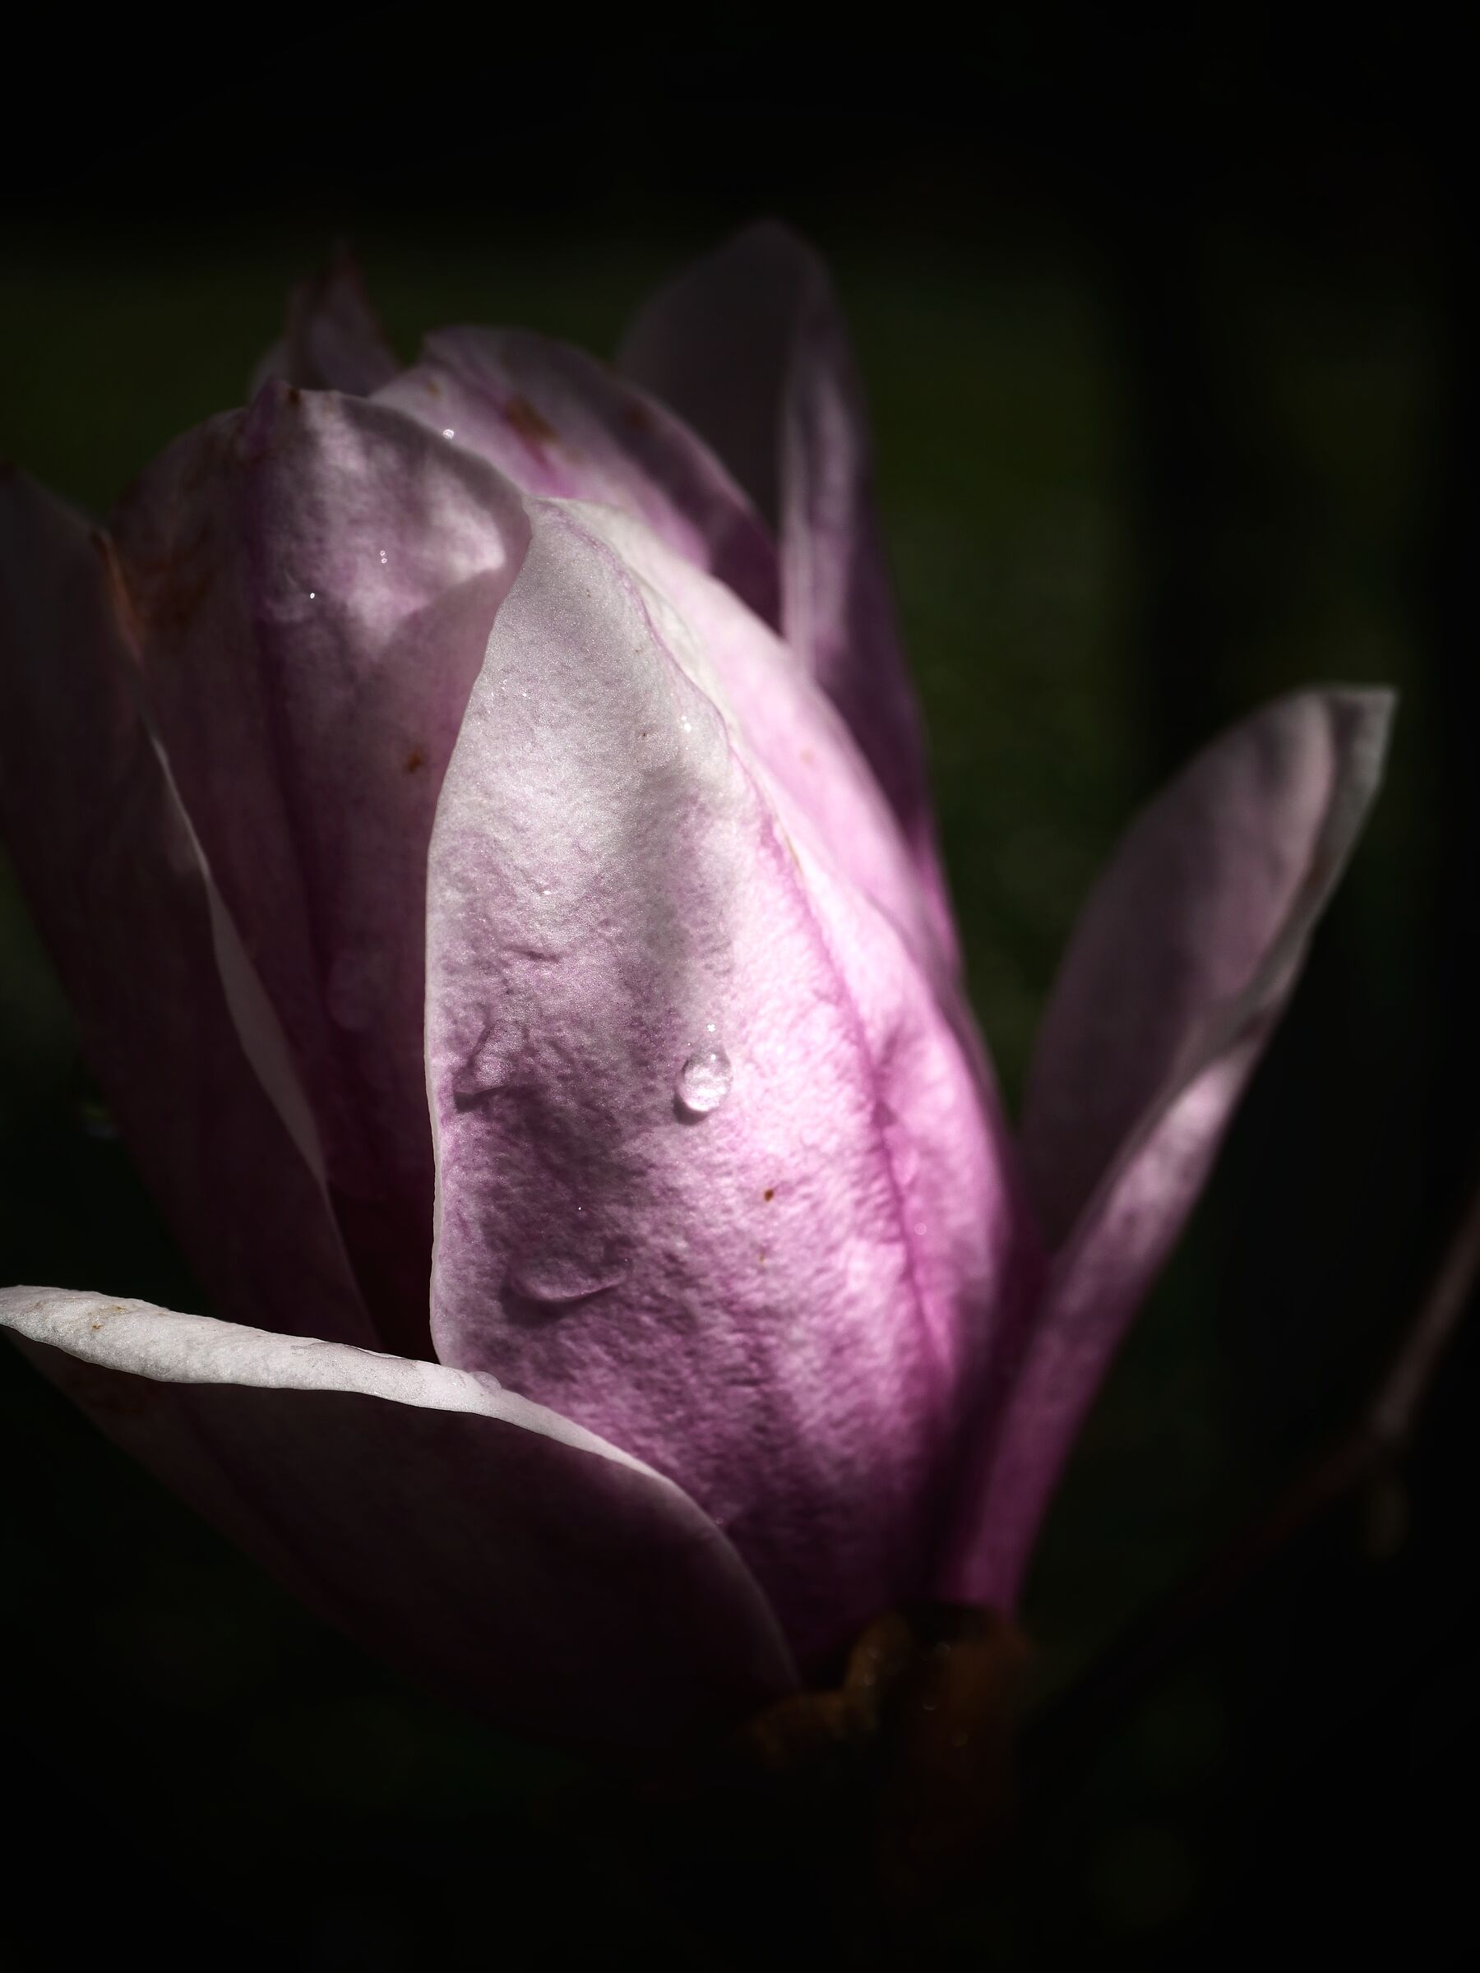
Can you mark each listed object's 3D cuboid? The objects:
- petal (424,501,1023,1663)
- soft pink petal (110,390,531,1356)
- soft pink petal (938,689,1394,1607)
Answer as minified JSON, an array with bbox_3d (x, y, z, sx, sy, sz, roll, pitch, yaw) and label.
[{"bbox_3d":[-0.003,0.007,0.250,0.039,0.086,0.022,-17,9,-14],"label":"petal"},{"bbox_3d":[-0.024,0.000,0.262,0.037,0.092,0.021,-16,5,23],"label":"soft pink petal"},{"bbox_3d":[0.031,0.011,0.270,0.016,0.082,0.028,26,-7,-7],"label":"soft pink petal"}]

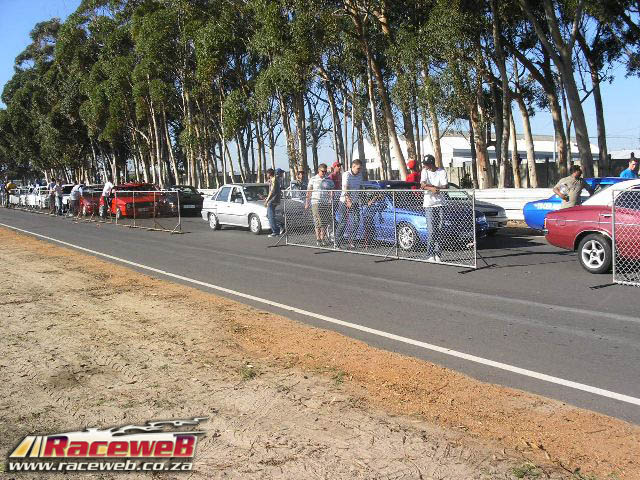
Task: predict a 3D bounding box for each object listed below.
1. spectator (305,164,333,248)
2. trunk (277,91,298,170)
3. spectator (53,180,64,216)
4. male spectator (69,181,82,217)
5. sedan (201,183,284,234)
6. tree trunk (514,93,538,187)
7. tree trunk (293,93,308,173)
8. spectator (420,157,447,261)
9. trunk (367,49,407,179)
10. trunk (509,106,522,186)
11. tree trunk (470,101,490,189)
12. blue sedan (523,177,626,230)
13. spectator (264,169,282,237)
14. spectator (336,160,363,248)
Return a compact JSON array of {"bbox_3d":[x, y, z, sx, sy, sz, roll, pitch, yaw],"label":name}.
[{"bbox_3d":[0.000,-0.772,15.305,0.580,1.790,0.400,-2,5,-27],"label":"spectator"},{"bbox_3d":[-1.829,-5.012,40.545,1.150,6.700,0.650,0,4,0],"label":"trunk"},{"bbox_3d":[-12.214,-1.990,32.788,0.400,1.770,0.500,-3,5,-11],"label":"spectator"},{"bbox_3d":[-11.550,-1.974,33.143,0.550,1.680,0.520,-3,5,-37],"label":"male spectator"},{"bbox_3d":[-1.870,-0.961,20.754,1.670,1.400,4.220,-3,5,-35],"label":"sedan"},{"bbox_3d":[6.940,-2.849,23.510,0.344,4.054,0.344,-11,5,0],"label":"tree trunk"},{"bbox_3d":[-0.926,-4.580,35.601,0.582,5.717,0.582,-4,5,0],"label":"tree trunk"},{"bbox_3d":[1.968,-0.545,12.011,0.480,1.800,0.380,2,5,27],"label":"spectator"},{"bbox_3d":[2.868,-4.533,28.927,0.449,6.762,0.449,-14,5,0],"label":"trunk"},{"bbox_3d":[6.900,-2.785,24.740,0.277,3.662,0.277,-6,5,0],"label":"trunk"},{"bbox_3d":[5.847,-3.001,25.374,0.567,4.046,0.567,-7,5,0],"label":"tree trunk"},{"bbox_3d":[6.157,-0.466,13.664,1.680,1.410,4.250,-3,5,-33],"label":"blue sedan"},{"bbox_3d":[-1.237,-0.968,18.434,0.460,1.740,0.460,1,4,17],"label":"spectator"},{"bbox_3d":[0.628,-0.759,14.896,0.440,1.820,0.480,4,5,41],"label":"spectator"}]

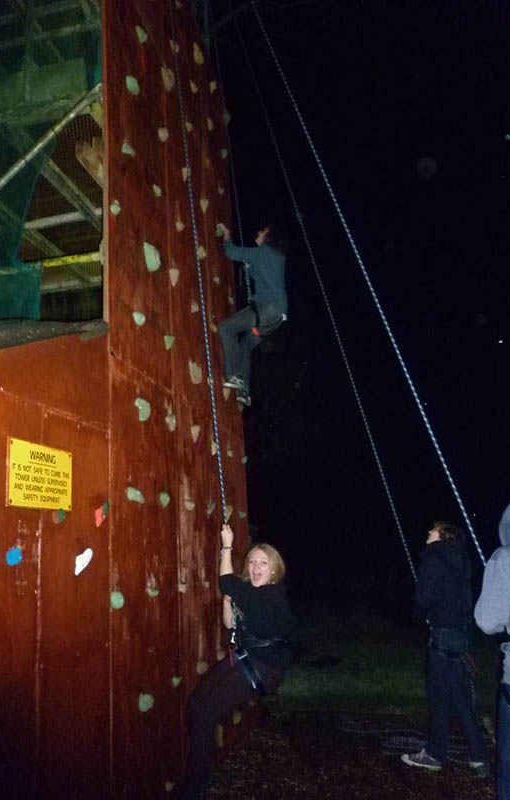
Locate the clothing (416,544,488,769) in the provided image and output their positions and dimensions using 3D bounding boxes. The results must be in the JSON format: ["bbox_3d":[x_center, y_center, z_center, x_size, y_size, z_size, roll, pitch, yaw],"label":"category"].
[{"bbox_3d":[1.439,1.852,4.764,0.380,1.540,0.460,-12,-15,33],"label":"clothing"}]

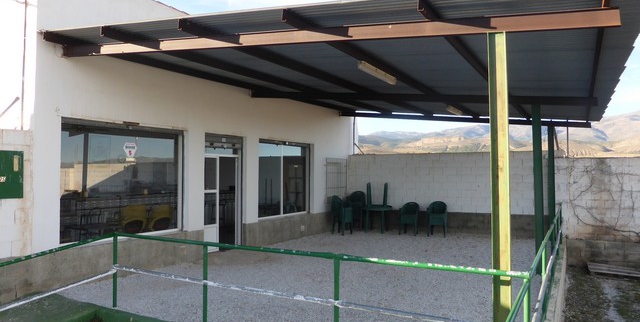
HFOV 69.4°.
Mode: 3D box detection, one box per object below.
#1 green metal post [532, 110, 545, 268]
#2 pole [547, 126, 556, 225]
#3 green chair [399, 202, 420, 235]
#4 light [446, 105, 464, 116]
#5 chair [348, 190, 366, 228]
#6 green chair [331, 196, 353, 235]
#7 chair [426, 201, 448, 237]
[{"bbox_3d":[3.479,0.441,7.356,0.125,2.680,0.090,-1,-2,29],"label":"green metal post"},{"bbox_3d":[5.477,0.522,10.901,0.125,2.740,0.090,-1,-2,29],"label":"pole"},{"bbox_3d":[2.382,1.528,12.248,0.530,0.840,0.550,-1,-2,25],"label":"green chair"},{"bbox_3d":[2.894,-1.069,9.863,0.150,0.090,1.220,-1,-2,29],"label":"light"},{"bbox_3d":[1.072,1.446,13.397,0.530,1.090,0.550,-1,-2,24],"label":"chair"},{"bbox_3d":[0.591,1.459,12.359,0.560,1.000,0.530,-2,-3,43],"label":"green chair"},{"bbox_3d":[3.061,1.499,11.886,0.530,0.870,0.550,-1,-2,21],"label":"chair"}]

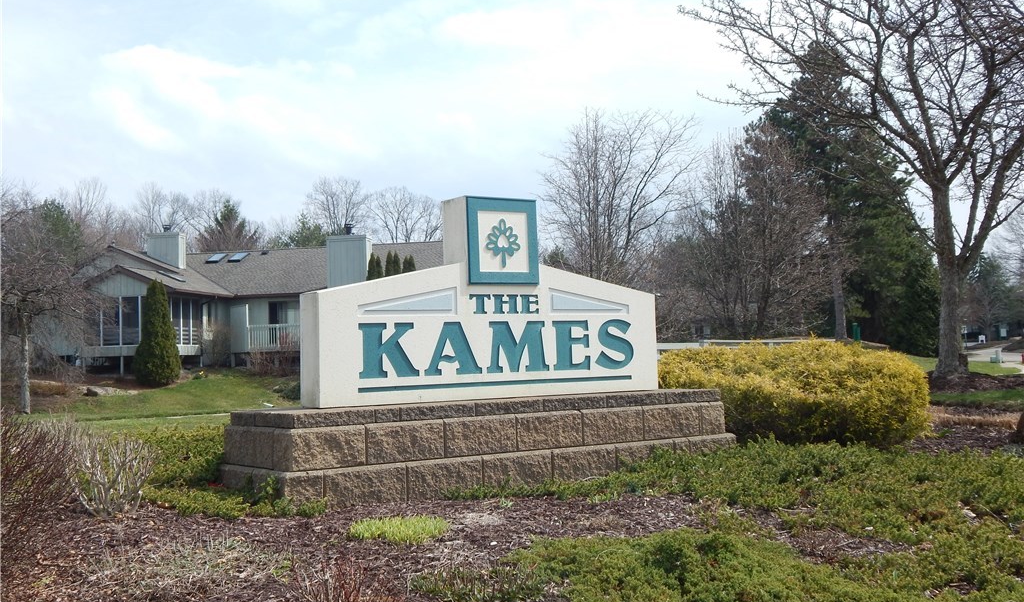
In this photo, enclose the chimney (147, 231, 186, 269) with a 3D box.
[{"bbox_3d":[-16.716,-2.412,54.455,1.662,1.799,0.722,-2,-3,8],"label":"chimney"}]

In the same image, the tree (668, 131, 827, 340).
[{"bbox_3d":[10.395,-2.954,49.200,7.000,9.300,6.600,-2,-3,8],"label":"tree"}]

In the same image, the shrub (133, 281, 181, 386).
[{"bbox_3d":[-13.734,1.257,43.463,1.700,3.900,1.700,-2,-3,8],"label":"shrub"}]

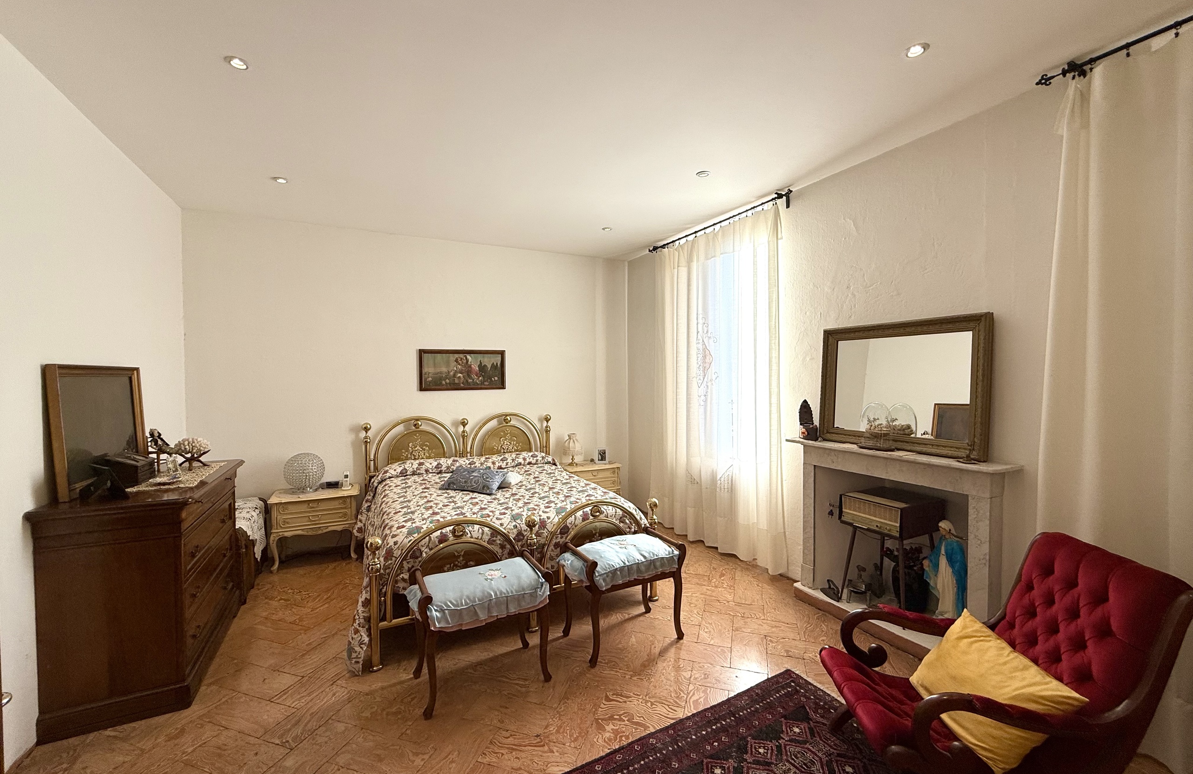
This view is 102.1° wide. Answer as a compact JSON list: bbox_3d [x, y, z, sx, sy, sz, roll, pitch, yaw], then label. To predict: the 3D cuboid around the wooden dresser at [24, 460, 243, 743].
[{"bbox_3d":[-2.298,0.977,2.558,0.540,0.960,1.090,-1,2,-26],"label":"wooden dresser"}]

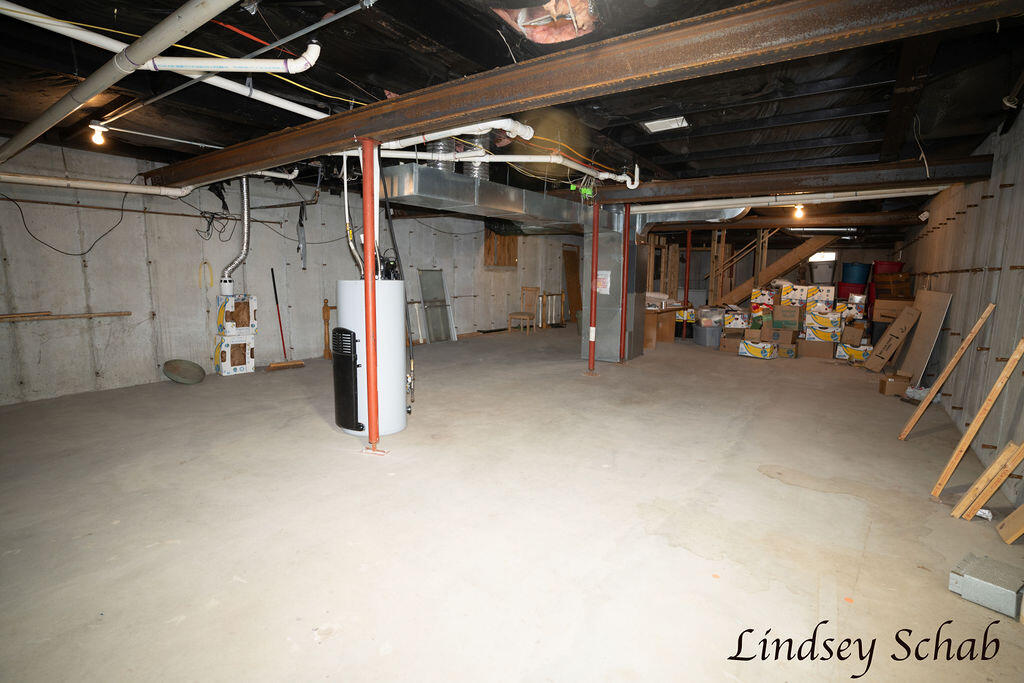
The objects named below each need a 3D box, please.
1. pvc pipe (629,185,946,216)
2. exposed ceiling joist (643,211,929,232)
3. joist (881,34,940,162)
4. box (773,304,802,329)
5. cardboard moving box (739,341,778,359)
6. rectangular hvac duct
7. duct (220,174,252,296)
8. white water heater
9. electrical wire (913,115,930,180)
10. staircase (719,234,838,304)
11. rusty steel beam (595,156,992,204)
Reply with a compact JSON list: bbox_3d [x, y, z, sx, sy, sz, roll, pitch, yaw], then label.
[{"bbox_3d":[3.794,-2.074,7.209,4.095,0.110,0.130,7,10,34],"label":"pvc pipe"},{"bbox_3d":[4.787,-2.249,9.209,4.900,0.190,0.120,6,10,35],"label":"exposed ceiling joist"},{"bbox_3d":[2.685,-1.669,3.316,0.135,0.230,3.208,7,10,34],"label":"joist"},{"bbox_3d":[4.781,-0.416,8.376,0.380,0.400,0.360,6,10,35],"label":"box"},{"bbox_3d":[4.274,0.135,8.346,0.400,0.250,0.510,-6,11,-41],"label":"cardboard moving box"},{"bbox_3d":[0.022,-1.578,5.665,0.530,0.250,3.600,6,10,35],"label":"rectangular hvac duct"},{"bbox_3d":[-3.558,-1.373,6.208,0.170,1.583,0.440,7,10,34],"label":"duct"},{"bbox_3d":[-1.232,0.117,4.280,0.586,1.307,0.586,1,8,0],"label":"white water heater"},{"bbox_3d":[3.155,-1.503,3.726,0.150,0.470,0.070,6,10,35],"label":"electrical wire"},{"bbox_3d":[5.167,-1.131,10.475,3.050,2.180,0.920,7,10,34],"label":"staircase"},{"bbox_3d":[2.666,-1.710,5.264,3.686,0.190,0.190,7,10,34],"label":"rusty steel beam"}]

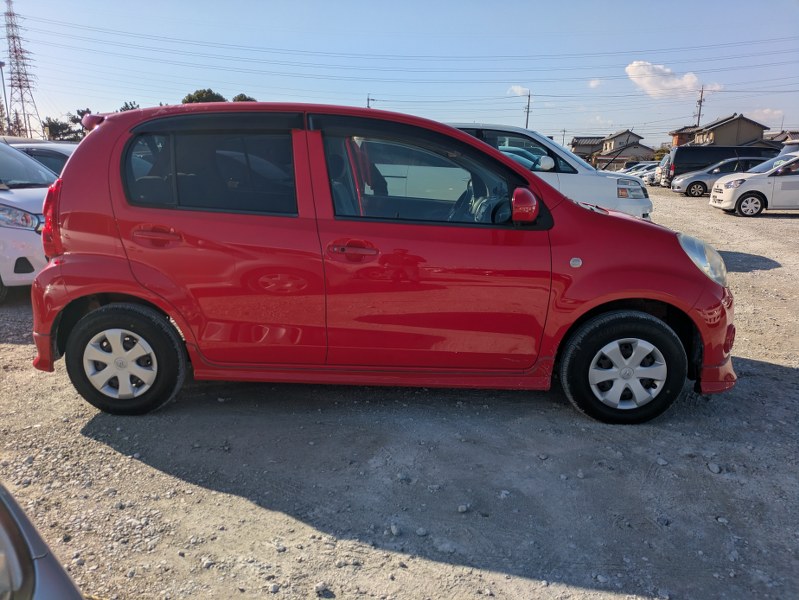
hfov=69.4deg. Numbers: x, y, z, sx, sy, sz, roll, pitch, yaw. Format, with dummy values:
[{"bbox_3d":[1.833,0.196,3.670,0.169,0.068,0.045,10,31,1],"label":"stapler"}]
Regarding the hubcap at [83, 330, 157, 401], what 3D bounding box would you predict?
[{"bbox_3d":[-1.354,0.312,2.819,0.365,0.365,0.060,1,13,2],"label":"hubcap"}]

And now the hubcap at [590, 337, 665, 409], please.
[{"bbox_3d":[1.085,0.350,2.750,0.365,0.365,0.060,1,13,2],"label":"hubcap"}]

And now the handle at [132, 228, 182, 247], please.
[{"bbox_3d":[-1.112,-0.285,2.659,0.225,0.075,0.055,1,13,2],"label":"handle"}]

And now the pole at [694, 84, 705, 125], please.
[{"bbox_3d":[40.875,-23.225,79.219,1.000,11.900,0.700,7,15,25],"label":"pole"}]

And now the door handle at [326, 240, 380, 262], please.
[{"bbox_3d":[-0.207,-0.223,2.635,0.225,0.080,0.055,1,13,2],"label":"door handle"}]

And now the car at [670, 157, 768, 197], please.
[{"bbox_3d":[12.009,-4.441,21.042,4.500,1.480,1.700,2,13,5],"label":"car"}]

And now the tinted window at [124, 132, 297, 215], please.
[{"bbox_3d":[-0.869,-0.585,2.664,0.820,0.385,0.040,1,-5,2],"label":"tinted window"}]

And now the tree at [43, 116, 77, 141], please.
[{"bbox_3d":[-34.431,-15.806,58.880,3.800,5.500,3.600,-7,15,-29],"label":"tree"}]

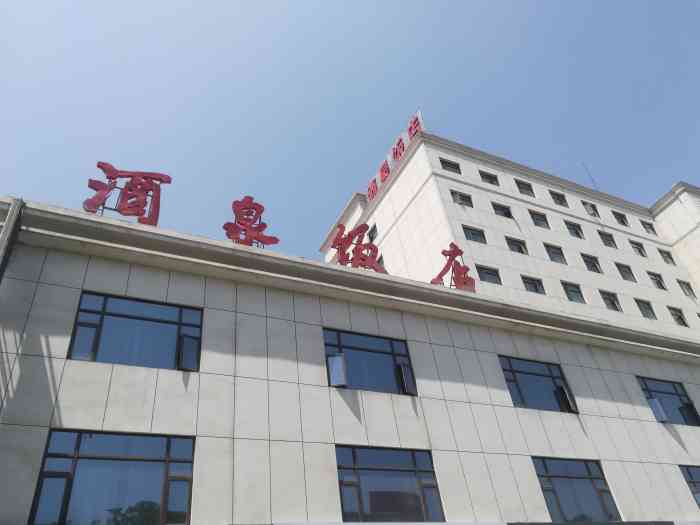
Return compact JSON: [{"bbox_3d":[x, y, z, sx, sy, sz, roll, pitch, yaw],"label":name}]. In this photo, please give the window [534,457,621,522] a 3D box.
[{"bbox_3d":[6.801,6.820,15.812,2.866,1.813,0.150,12,-43,-24],"label":"window"}]

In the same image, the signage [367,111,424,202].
[{"bbox_3d":[3.360,-8.274,42.718,0.350,1.976,8.509,12,-43,-24],"label":"signage"}]

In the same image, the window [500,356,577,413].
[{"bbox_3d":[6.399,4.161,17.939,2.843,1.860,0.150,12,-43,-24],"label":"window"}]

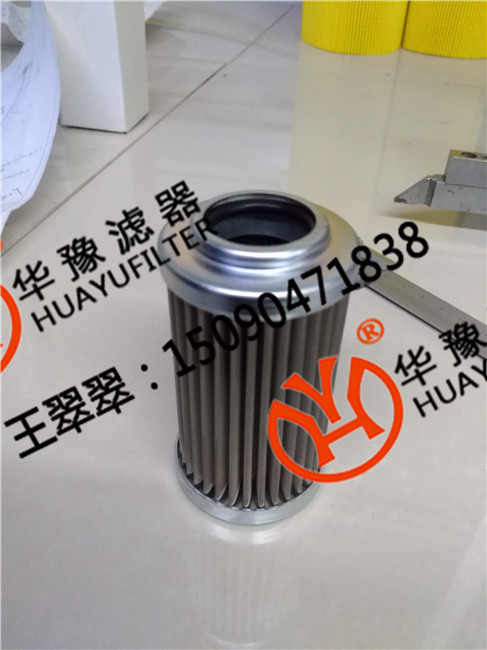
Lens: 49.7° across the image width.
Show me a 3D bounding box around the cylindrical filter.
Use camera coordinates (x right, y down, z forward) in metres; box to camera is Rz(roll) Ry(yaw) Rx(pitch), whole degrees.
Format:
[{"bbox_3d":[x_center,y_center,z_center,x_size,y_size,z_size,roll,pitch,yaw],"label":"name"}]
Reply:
[{"bbox_3d":[0.003,0.009,0.139,0.045,0.083,0.045,1,39,0],"label":"cylindrical filter"}]

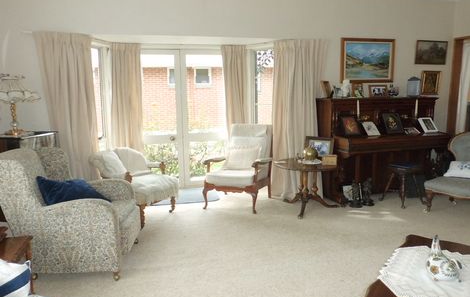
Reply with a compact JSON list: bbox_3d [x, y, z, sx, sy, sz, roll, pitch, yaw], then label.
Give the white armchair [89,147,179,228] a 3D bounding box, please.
[{"bbox_3d":[-1.137,0.420,3.818,0.740,0.730,0.620,4,11,24],"label":"white armchair"}]

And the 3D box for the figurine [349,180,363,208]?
[{"bbox_3d":[1.478,0.544,4.114,0.155,0.314,0.150,0,10,6],"label":"figurine"}]

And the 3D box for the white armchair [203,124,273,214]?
[{"bbox_3d":[0.068,0.203,4.150,0.670,0.936,0.788,2,9,22],"label":"white armchair"}]

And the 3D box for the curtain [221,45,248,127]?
[{"bbox_3d":[0.005,-0.436,4.915,0.380,2.030,0.120,-4,10,-16],"label":"curtain"}]

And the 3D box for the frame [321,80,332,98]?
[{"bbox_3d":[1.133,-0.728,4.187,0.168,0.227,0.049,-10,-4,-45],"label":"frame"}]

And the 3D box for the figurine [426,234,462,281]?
[{"bbox_3d":[0.968,0.486,1.561,0.172,0.195,0.113,-5,9,-25],"label":"figurine"}]

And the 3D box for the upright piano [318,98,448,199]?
[{"bbox_3d":[1.893,-0.007,4.290,1.507,1.236,0.690,-3,9,-15],"label":"upright piano"}]

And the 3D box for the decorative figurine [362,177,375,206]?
[{"bbox_3d":[1.601,0.503,4.037,0.133,0.314,0.128,-3,9,-15],"label":"decorative figurine"}]

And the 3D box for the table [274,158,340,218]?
[{"bbox_3d":[0.837,0.448,4.011,0.745,0.556,0.745,-1,10,0],"label":"table"}]

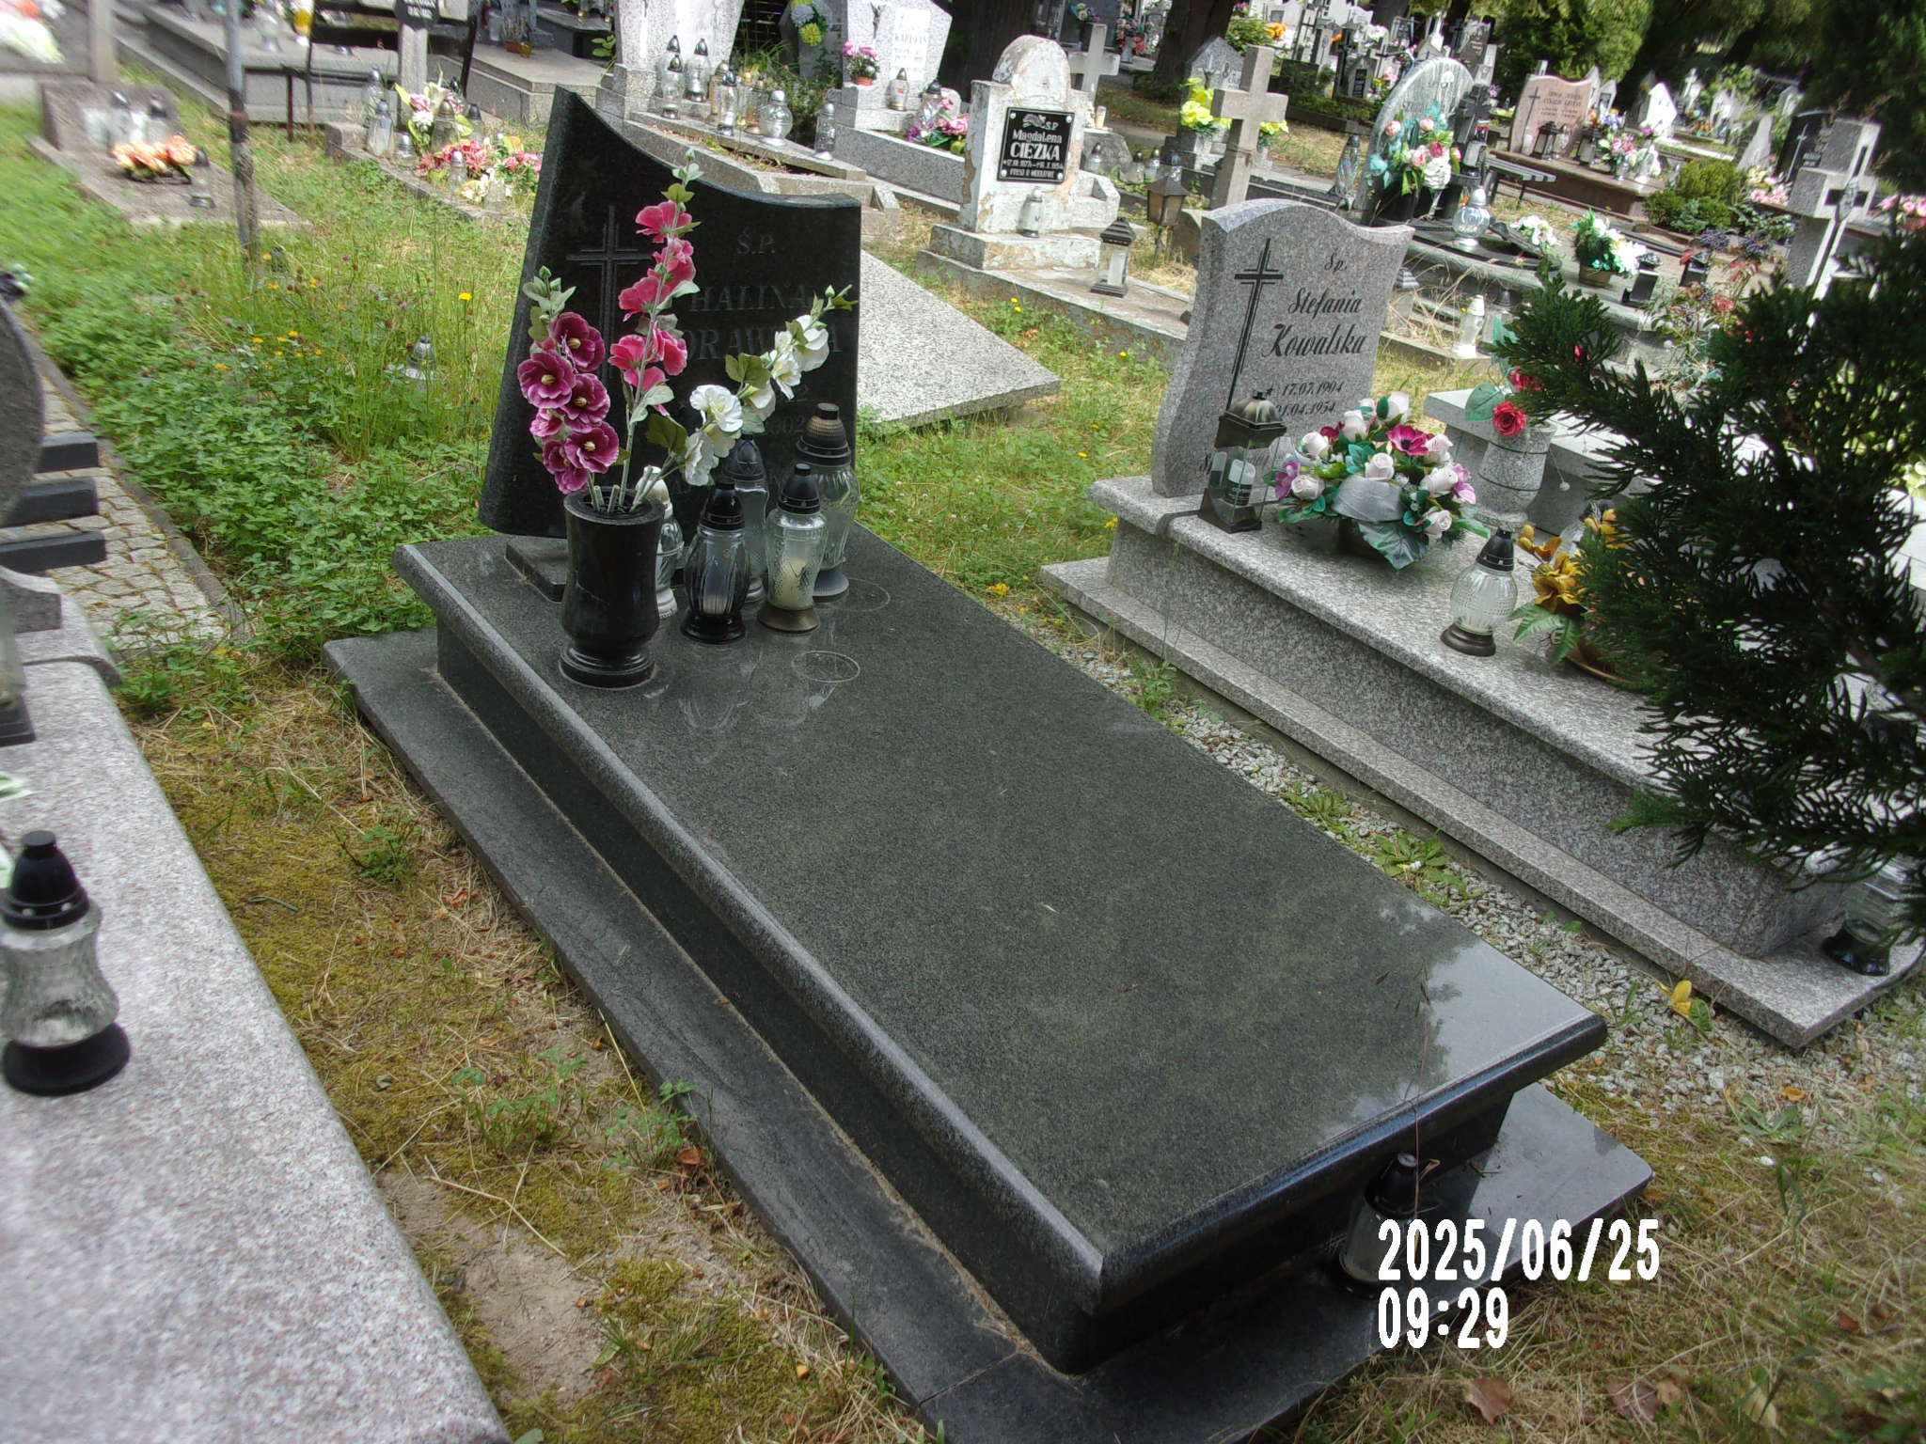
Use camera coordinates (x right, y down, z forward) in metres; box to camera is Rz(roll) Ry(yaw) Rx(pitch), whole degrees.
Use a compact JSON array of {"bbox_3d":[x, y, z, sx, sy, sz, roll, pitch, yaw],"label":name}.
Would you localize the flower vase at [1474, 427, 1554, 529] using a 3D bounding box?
[{"bbox_3d":[1.240,-0.569,3.507,0.150,0.240,0.150,-12,33,-37],"label":"flower vase"}]

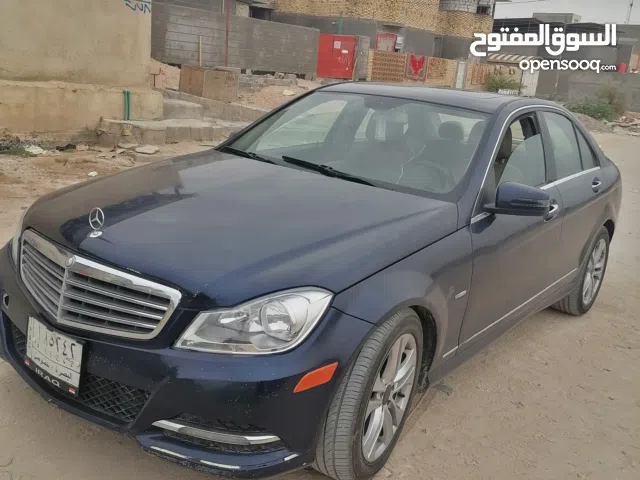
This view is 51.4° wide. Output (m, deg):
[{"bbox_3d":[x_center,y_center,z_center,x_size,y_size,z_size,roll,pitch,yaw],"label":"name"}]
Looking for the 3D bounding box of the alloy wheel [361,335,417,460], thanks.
[{"bbox_3d":[0.191,0.555,2.471,0.170,0.468,0.468,15,16,25],"label":"alloy wheel"}]

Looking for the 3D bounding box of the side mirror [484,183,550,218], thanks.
[{"bbox_3d":[0.900,-0.181,3.018,0.255,0.150,0.150,12,15,21],"label":"side mirror"}]

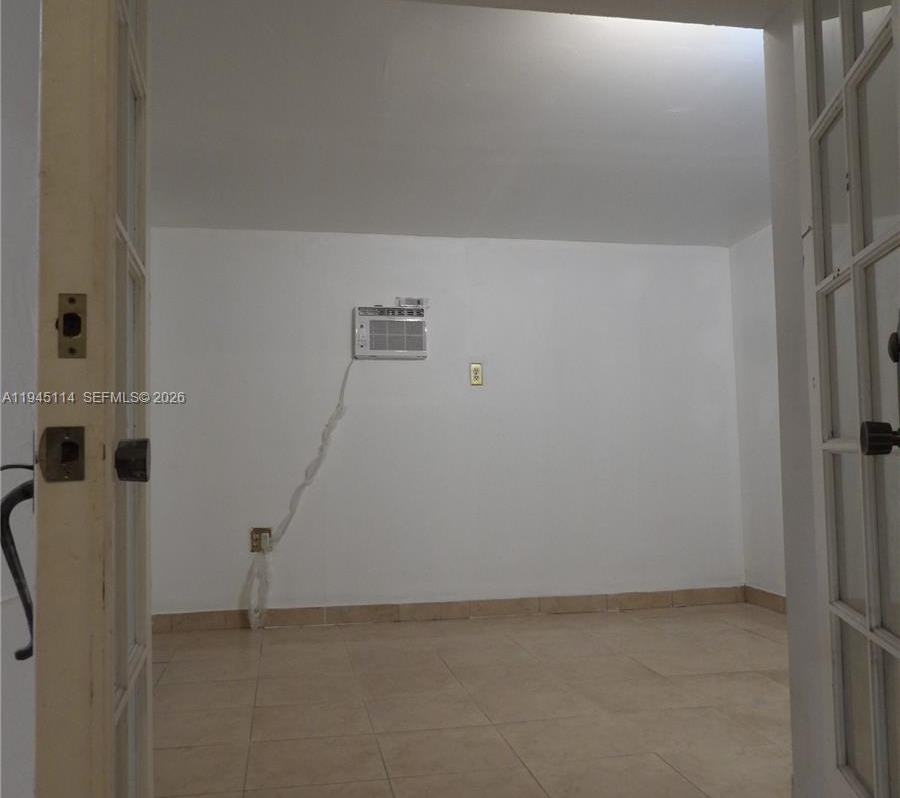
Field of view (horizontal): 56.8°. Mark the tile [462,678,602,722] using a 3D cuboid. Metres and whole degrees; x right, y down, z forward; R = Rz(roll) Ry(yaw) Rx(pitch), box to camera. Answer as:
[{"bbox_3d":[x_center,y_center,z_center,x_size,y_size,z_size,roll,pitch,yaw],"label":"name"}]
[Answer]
[{"bbox_3d":[0.311,1.124,3.067,0.403,0.010,0.398,0,-4,-11],"label":"tile"}]

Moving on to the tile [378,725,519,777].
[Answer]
[{"bbox_3d":[-0.011,1.097,2.601,0.401,0.010,0.387,0,-4,-11],"label":"tile"}]

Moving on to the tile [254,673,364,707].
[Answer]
[{"bbox_3d":[-0.554,1.149,3.288,0.401,0.010,0.387,0,-4,-11],"label":"tile"}]

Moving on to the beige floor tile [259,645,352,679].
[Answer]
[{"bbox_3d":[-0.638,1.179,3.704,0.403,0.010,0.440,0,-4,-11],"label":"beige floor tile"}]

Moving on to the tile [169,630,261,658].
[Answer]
[{"bbox_3d":[-1.097,1.202,3.975,0.401,0.010,0.387,0,-4,-11],"label":"tile"}]

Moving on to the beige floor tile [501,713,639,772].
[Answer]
[{"bbox_3d":[0.390,1.112,2.715,0.406,0.010,0.403,0,-4,-11],"label":"beige floor tile"}]

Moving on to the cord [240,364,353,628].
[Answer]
[{"bbox_3d":[-0.816,0.503,4.475,0.616,1.428,0.090,0,-4,-9],"label":"cord"}]

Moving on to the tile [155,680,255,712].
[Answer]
[{"bbox_3d":[-0.967,1.171,3.258,0.406,0.010,0.403,0,-4,-11],"label":"tile"}]

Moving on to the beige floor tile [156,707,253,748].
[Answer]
[{"bbox_3d":[-0.882,1.130,2.835,0.403,0.010,0.398,0,-4,-11],"label":"beige floor tile"}]

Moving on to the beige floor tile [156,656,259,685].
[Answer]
[{"bbox_3d":[-1.041,1.197,3.646,0.406,0.010,0.403,0,-4,-11],"label":"beige floor tile"}]

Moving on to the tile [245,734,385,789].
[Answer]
[{"bbox_3d":[-0.415,1.117,2.560,0.406,0.010,0.403,0,-4,-11],"label":"tile"}]

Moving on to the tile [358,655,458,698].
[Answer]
[{"bbox_3d":[-0.157,1.147,3.364,0.401,0.010,0.387,0,-4,-11],"label":"tile"}]

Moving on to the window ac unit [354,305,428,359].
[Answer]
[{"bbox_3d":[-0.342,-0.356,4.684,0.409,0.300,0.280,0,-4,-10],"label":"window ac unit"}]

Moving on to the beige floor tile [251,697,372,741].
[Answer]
[{"bbox_3d":[-0.490,1.143,2.948,0.406,0.010,0.403,0,-4,-11],"label":"beige floor tile"}]

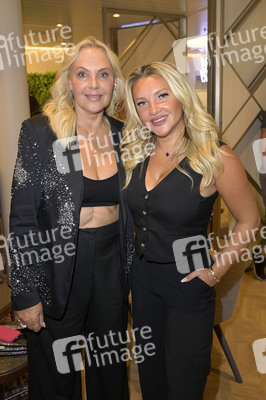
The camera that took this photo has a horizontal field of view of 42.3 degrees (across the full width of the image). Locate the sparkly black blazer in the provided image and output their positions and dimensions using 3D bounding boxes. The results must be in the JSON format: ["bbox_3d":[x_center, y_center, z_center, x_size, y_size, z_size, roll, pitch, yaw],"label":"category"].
[{"bbox_3d":[-0.208,0.051,1.210,0.450,0.700,0.300,-5,11,-19],"label":"sparkly black blazer"}]

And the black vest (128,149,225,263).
[{"bbox_3d":[0.139,0.008,1.160,0.340,0.400,0.250,4,11,27],"label":"black vest"}]

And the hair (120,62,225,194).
[{"bbox_3d":[0.132,-0.226,1.100,0.300,0.380,0.250,-9,11,13],"label":"hair"}]

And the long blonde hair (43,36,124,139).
[{"bbox_3d":[-0.159,-0.360,1.140,0.260,0.330,0.250,-2,10,-6],"label":"long blonde hair"}]

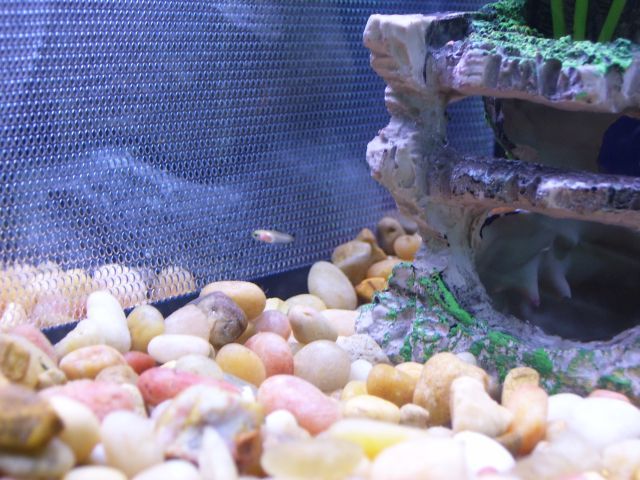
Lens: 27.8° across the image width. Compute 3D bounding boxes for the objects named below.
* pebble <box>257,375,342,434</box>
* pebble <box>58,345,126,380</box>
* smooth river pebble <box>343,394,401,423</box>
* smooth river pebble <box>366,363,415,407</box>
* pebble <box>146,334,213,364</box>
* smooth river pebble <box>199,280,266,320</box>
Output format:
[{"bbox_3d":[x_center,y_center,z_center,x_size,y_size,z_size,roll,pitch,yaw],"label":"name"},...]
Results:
[{"bbox_3d":[-0.006,0.046,0.362,0.027,0.012,0.015,22,17,15],"label":"pebble"},{"bbox_3d":[-0.071,0.038,0.405,0.021,0.011,0.015,-4,10,5],"label":"pebble"},{"bbox_3d":[0.014,0.047,0.362,0.017,0.009,0.012,4,11,9],"label":"smooth river pebble"},{"bbox_3d":[0.022,0.043,0.385,0.017,0.012,0.015,15,12,7],"label":"smooth river pebble"},{"bbox_3d":[-0.046,0.035,0.420,0.022,0.009,0.013,0,10,5],"label":"pebble"},{"bbox_3d":[-0.032,0.023,0.475,0.025,0.013,0.017,12,12,8],"label":"smooth river pebble"}]

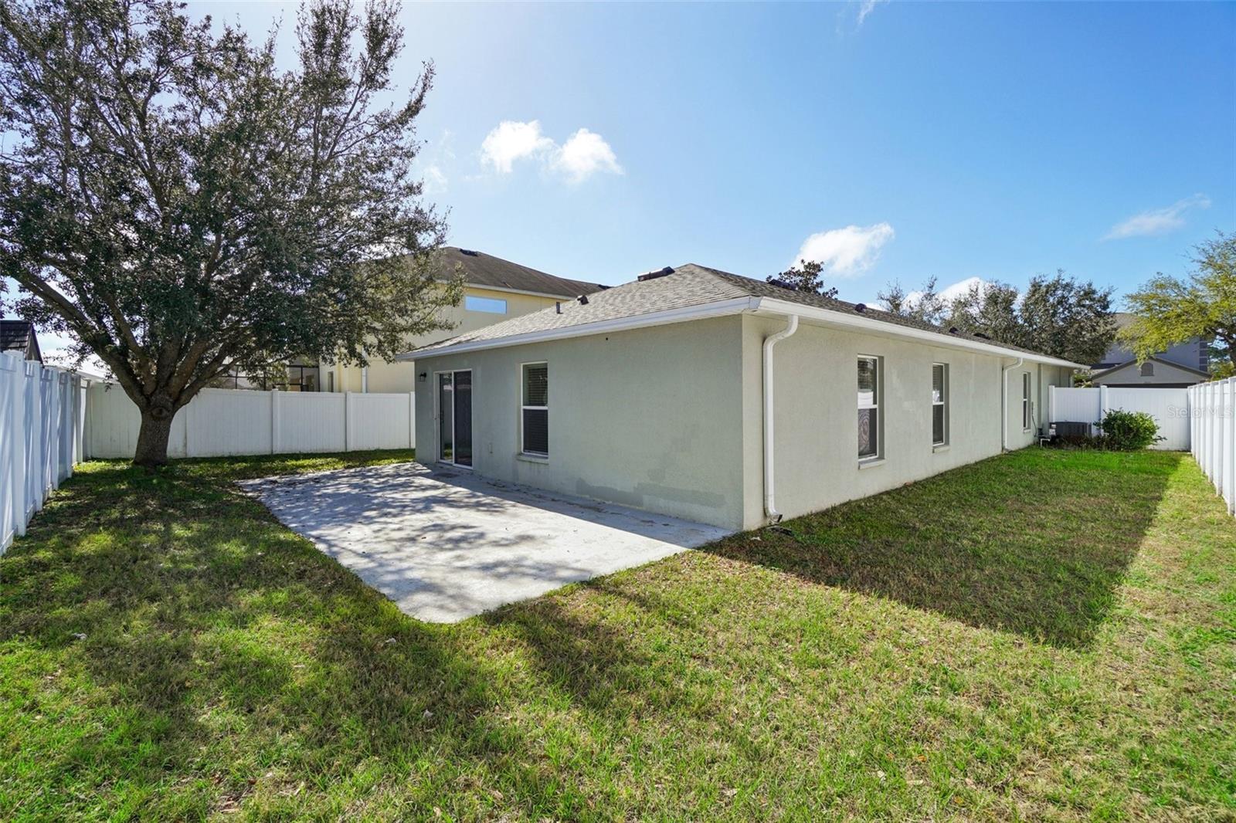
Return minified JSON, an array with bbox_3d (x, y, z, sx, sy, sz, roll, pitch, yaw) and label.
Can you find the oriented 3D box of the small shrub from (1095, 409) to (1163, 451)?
[{"bbox_3d":[14.410,0.545,14.535,1.300,1.160,1.300,-2,3,-41],"label":"small shrub"}]

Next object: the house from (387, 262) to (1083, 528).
[{"bbox_3d":[6.586,-1.385,16.641,23.284,4.681,10.472,-2,3,-41],"label":"house"}]

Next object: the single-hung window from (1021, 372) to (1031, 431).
[{"bbox_3d":[11.777,-0.311,14.915,0.940,1.600,0.120,-2,3,-41],"label":"single-hung window"}]

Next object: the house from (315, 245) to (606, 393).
[{"bbox_3d":[-5.338,-3.464,26.180,18.100,8.500,11.600,-2,3,-41],"label":"house"}]

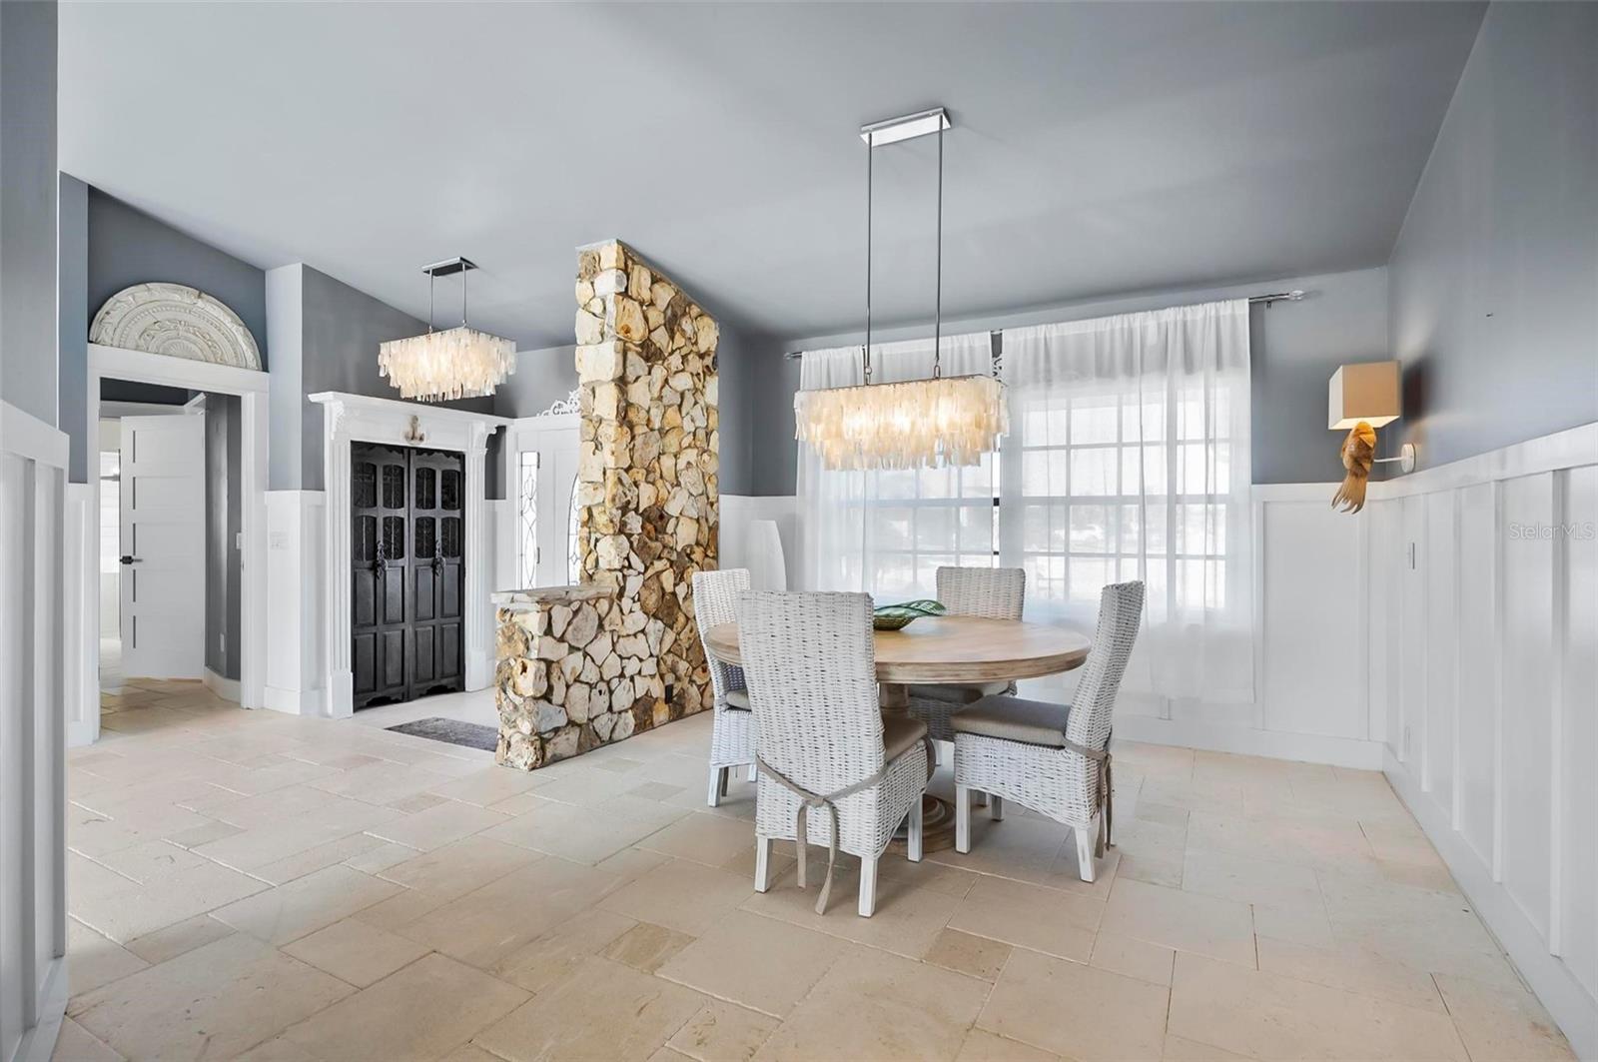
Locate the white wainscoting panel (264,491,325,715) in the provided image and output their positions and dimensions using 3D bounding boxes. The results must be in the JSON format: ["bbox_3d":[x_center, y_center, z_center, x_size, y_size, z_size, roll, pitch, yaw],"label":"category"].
[{"bbox_3d":[-3.383,0.465,5.044,0.460,1.450,0.170,0,0,29],"label":"white wainscoting panel"}]

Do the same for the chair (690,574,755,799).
[{"bbox_3d":[-0.113,0.690,3.367,0.600,1.000,0.460,0,0,24],"label":"chair"}]

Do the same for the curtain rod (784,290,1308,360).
[{"bbox_3d":[1.230,-1.210,4.548,3.060,0.060,0.080,0,0,29],"label":"curtain rod"}]

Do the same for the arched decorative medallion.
[{"bbox_3d":[-3.847,-1.315,4.739,0.060,0.470,0.900,0,0,29],"label":"arched decorative medallion"}]

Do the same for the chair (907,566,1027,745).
[{"bbox_3d":[0.772,0.690,3.579,0.460,1.000,0.600,0,0,33],"label":"chair"}]

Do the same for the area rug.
[{"bbox_3d":[-1.989,1.184,4.446,1.000,0.012,0.360,0,0,29],"label":"area rug"}]

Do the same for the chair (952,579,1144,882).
[{"bbox_3d":[0.932,0.690,2.826,0.600,1.000,0.460,0,0,33],"label":"chair"}]

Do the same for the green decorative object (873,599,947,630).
[{"bbox_3d":[0.345,0.355,3.210,0.460,0.120,0.260,0,0,-6],"label":"green decorative object"}]

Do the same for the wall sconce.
[{"bbox_3d":[2.508,-0.385,3.290,0.270,0.620,0.410,0,0,29],"label":"wall sconce"}]

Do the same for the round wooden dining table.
[{"bbox_3d":[0.385,0.802,3.084,1.510,0.775,1.510,0,0,0],"label":"round wooden dining table"}]

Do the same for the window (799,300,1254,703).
[{"bbox_3d":[1.192,-0.165,4.603,2.710,2.130,0.120,0,0,29],"label":"window"}]

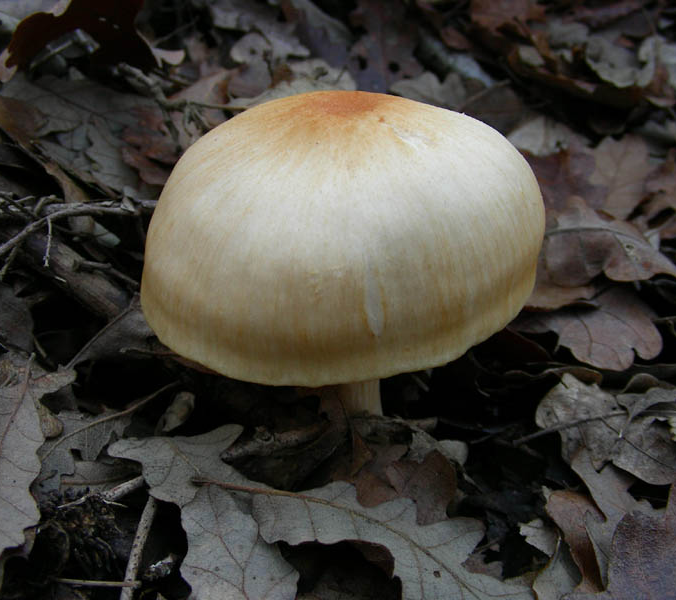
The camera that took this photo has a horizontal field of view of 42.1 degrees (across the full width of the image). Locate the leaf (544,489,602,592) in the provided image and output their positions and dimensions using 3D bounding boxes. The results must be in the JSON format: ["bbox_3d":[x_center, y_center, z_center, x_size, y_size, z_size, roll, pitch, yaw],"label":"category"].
[{"bbox_3d":[0.057,0.058,0.215,0.013,0.009,0.029,-10,47,3],"label":"leaf"}]

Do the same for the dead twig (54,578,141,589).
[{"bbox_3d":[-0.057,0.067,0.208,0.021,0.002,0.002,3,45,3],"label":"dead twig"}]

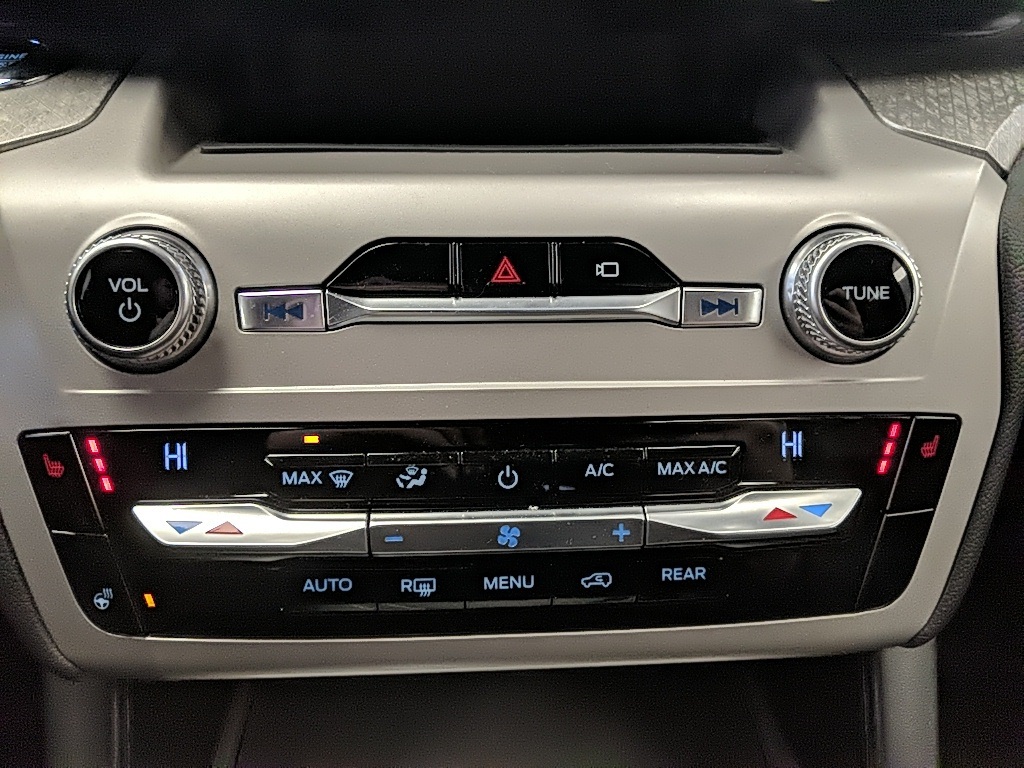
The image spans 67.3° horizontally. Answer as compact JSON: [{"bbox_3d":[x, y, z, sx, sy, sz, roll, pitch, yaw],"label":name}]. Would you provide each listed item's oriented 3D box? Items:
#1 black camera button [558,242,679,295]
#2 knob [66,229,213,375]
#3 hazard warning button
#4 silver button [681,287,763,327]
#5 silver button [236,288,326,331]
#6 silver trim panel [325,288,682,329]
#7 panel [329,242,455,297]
[{"bbox_3d":[0.031,-0.034,0.230,0.035,0.016,0.008,-1,3,-4],"label":"black camera button"},{"bbox_3d":[-0.104,-0.024,0.212,0.041,0.041,0.016,-1,3,-4],"label":"knob"},{"bbox_3d":[-0.002,-0.033,0.228,0.027,0.016,0.008,-1,3,-4],"label":"hazard warning button"},{"bbox_3d":[0.062,-0.023,0.232,0.025,0.012,0.007,-1,3,-4],"label":"silver button"},{"bbox_3d":[-0.066,-0.021,0.224,0.025,0.012,0.007,-1,3,-4],"label":"silver button"},{"bbox_3d":[-0.003,-0.022,0.227,0.104,0.011,0.008,-1,3,-4],"label":"silver trim panel"},{"bbox_3d":[-0.035,-0.033,0.225,0.035,0.015,0.008,-1,3,-4],"label":"panel"}]

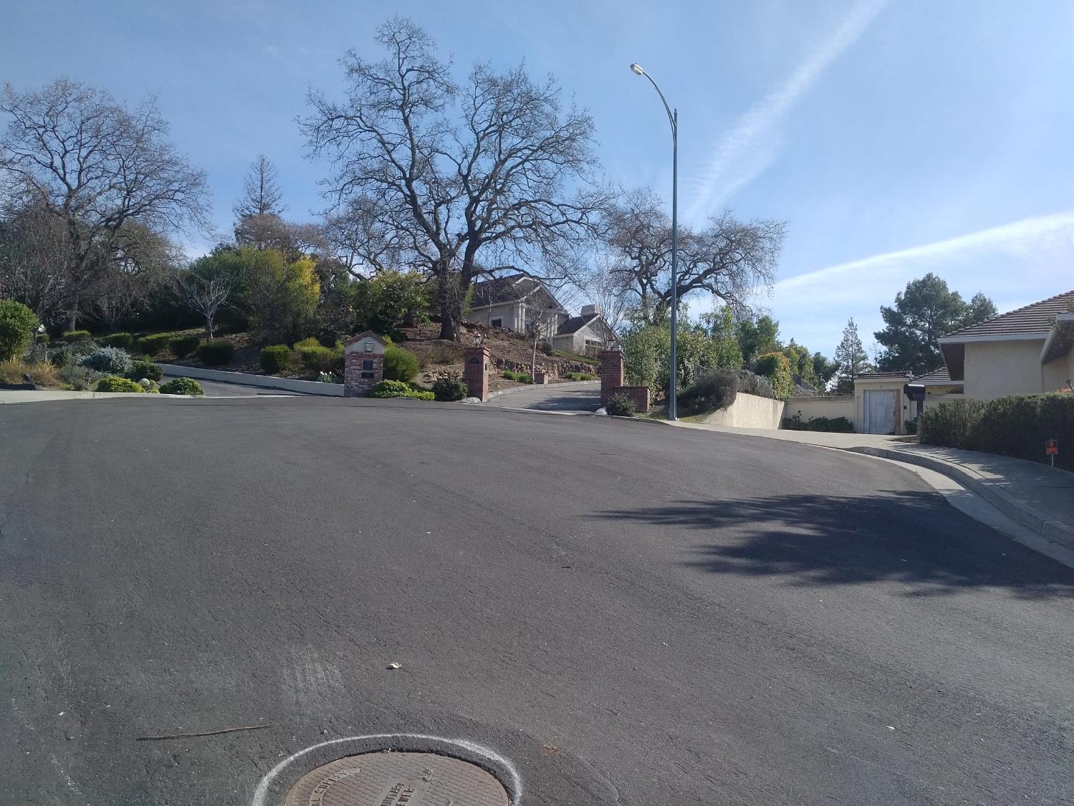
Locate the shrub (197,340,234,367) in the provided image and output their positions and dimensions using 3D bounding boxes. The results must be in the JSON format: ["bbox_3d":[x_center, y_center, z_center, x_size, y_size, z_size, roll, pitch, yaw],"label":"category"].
[{"bbox_3d":[-10.931,-1.697,28.500,1.270,0.920,1.250,1,0,0],"label":"shrub"}]

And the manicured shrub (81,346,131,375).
[{"bbox_3d":[-11.581,-1.149,22.500,1.380,0.780,1.250,2,-2,-30],"label":"manicured shrub"}]

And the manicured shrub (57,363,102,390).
[{"bbox_3d":[-11.352,-0.635,20.800,1.010,0.670,1.000,1,0,0],"label":"manicured shrub"}]

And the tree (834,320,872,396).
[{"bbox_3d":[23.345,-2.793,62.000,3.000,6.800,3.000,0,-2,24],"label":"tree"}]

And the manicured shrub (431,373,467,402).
[{"bbox_3d":[-2.583,-0.447,24.800,1.040,0.830,1.000,1,0,0],"label":"manicured shrub"}]

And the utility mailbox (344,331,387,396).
[{"bbox_3d":[-5.194,-1.203,25.300,1.150,1.950,0.900,2,-2,-25],"label":"utility mailbox"}]

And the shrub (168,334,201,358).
[{"bbox_3d":[-11.903,-1.912,28.300,1.080,0.780,1.000,1,-2,-22],"label":"shrub"}]

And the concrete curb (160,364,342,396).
[{"bbox_3d":[-9.660,-0.796,27.600,9.099,0.400,0.250,6,1,32],"label":"concrete curb"}]

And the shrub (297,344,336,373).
[{"bbox_3d":[-7.255,-1.464,27.600,1.200,0.950,1.150,1,-2,-16],"label":"shrub"}]

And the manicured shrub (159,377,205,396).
[{"bbox_3d":[-7.973,-0.367,18.800,1.000,0.440,0.900,1,-2,-20],"label":"manicured shrub"}]

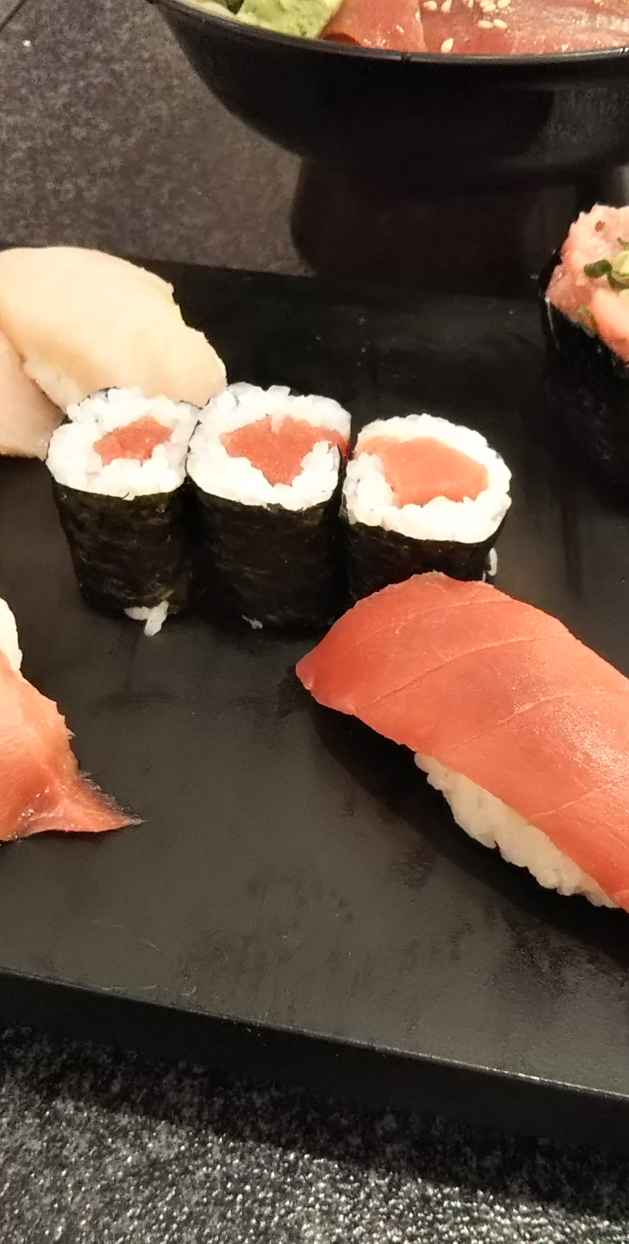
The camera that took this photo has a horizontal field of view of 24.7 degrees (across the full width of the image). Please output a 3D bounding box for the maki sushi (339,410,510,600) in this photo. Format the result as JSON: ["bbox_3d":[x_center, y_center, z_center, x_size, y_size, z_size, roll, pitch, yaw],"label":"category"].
[{"bbox_3d":[0.019,-0.016,0.254,0.029,0.026,0.030,-1,48,1],"label":"maki sushi"}]

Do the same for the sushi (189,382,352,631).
[{"bbox_3d":[-0.007,-0.019,0.254,0.029,0.031,0.031,-3,48,0],"label":"sushi"}]

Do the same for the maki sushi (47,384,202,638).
[{"bbox_3d":[-0.031,-0.020,0.255,0.029,0.032,0.029,-1,48,1],"label":"maki sushi"}]

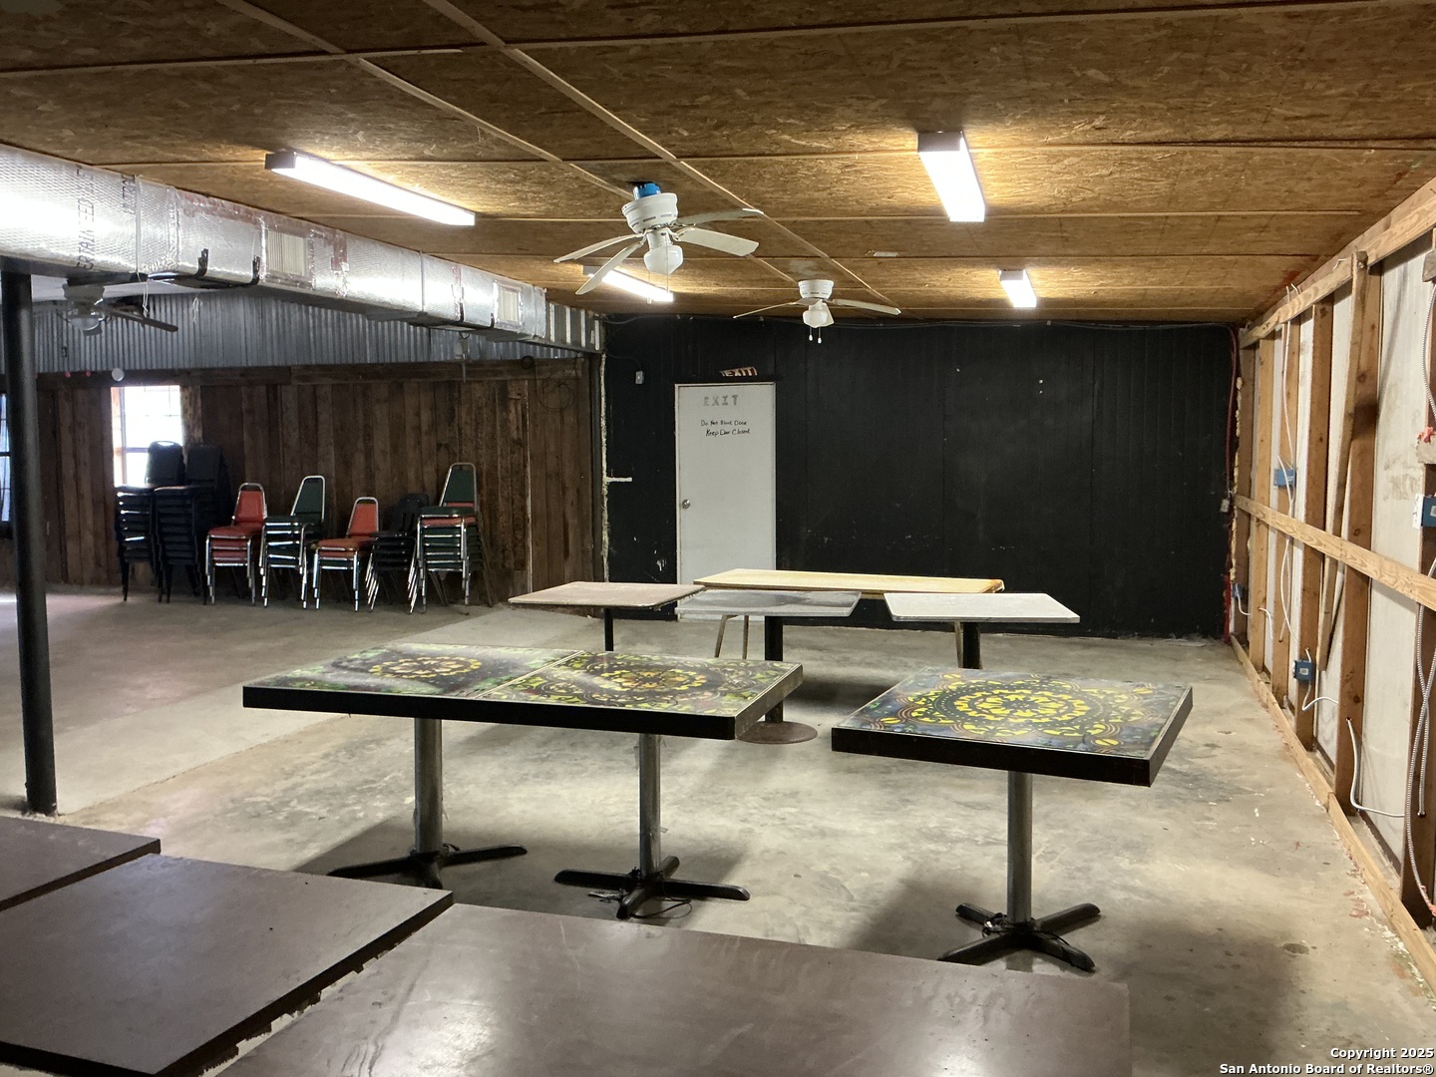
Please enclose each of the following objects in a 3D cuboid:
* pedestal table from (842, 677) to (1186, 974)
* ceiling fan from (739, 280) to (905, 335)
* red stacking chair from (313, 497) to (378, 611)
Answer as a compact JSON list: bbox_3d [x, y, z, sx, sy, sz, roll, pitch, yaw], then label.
[{"bbox_3d":[0.973,0.921,3.756,0.920,0.760,0.945,2,5,27],"label":"pedestal table"},{"bbox_3d":[0.646,-1.489,7.548,1.120,0.360,1.120,-1,5,-6],"label":"ceiling fan"},{"bbox_3d":[-3.649,0.141,11.561,0.480,1.080,0.620,1,5,19],"label":"red stacking chair"}]

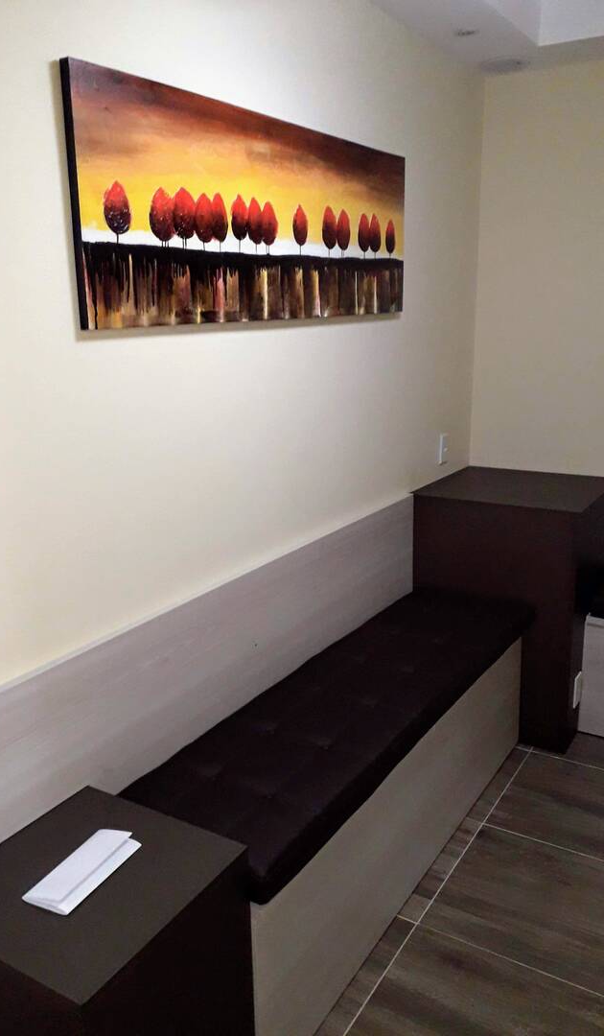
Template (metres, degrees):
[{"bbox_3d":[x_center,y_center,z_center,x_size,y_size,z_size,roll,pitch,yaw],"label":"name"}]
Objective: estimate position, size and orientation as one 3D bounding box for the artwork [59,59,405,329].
[{"bbox_3d":[-0.049,-0.784,2.152,0.029,0.490,1.454,8,18,31],"label":"artwork"}]

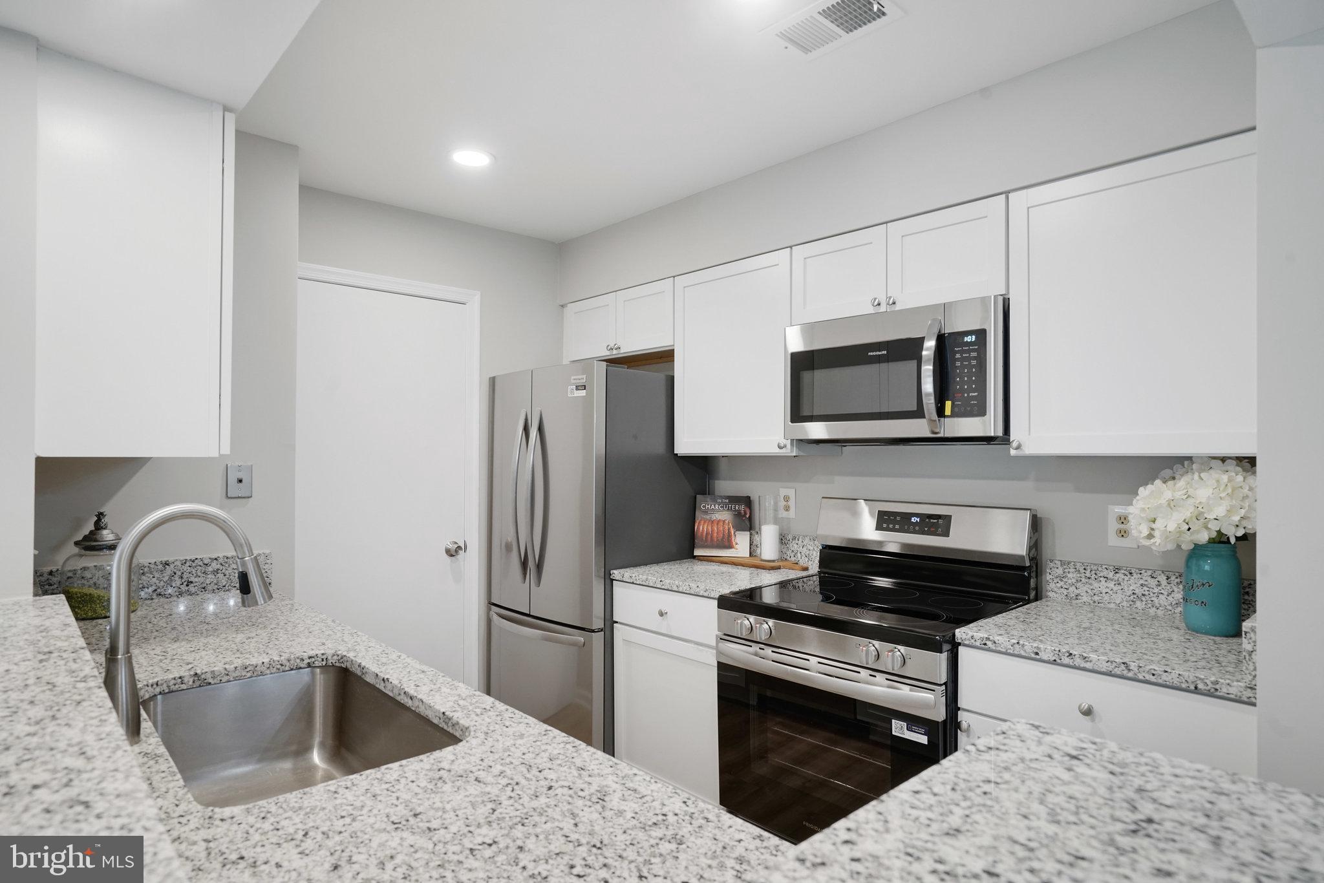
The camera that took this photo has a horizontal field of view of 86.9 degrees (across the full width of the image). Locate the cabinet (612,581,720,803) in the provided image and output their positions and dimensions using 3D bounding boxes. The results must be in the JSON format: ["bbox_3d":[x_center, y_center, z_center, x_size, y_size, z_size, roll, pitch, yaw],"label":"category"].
[{"bbox_3d":[0.259,0.969,2.768,0.630,0.846,0.605,1,-2,-43],"label":"cabinet"}]

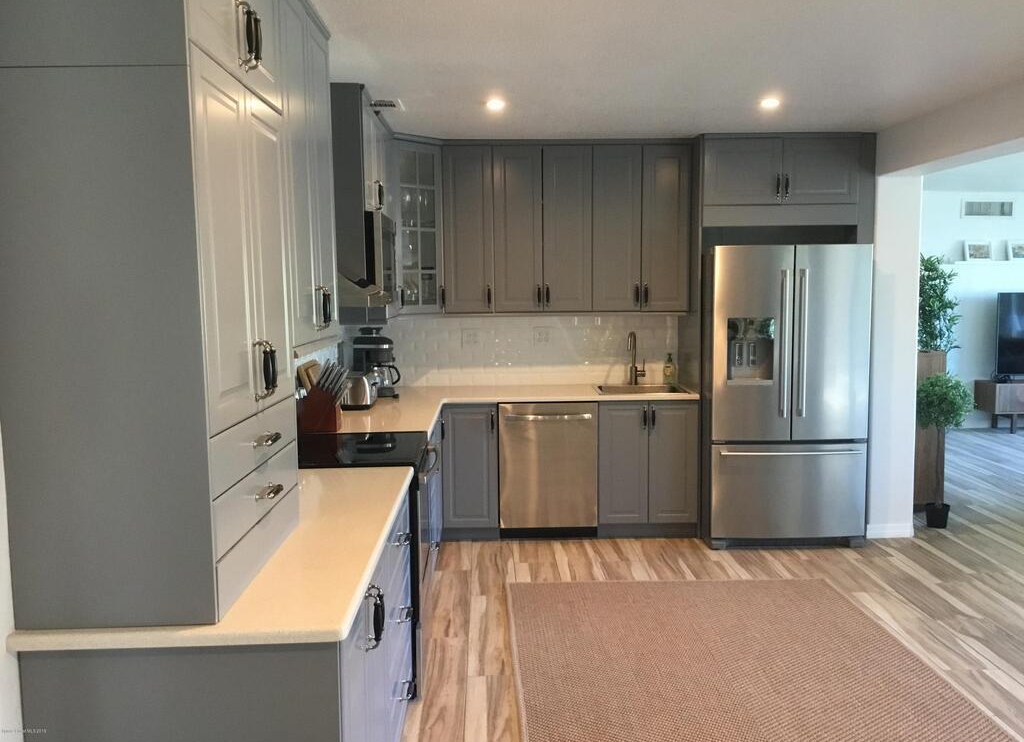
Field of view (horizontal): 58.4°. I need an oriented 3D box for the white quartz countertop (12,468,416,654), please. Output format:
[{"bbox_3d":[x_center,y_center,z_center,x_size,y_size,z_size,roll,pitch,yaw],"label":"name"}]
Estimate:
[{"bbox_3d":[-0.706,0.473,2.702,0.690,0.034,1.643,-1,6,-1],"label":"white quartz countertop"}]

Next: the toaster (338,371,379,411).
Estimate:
[{"bbox_3d":[-0.921,0.112,5.166,0.285,0.192,0.270,-1,6,-1],"label":"toaster"}]

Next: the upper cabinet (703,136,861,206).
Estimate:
[{"bbox_3d":[1.586,-1.209,5.706,0.915,0.390,0.620,-1,5,-1],"label":"upper cabinet"}]

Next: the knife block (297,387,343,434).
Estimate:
[{"bbox_3d":[-0.894,0.171,4.220,0.200,0.208,0.115,-1,5,-1],"label":"knife block"}]

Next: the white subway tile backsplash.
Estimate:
[{"bbox_3d":[0.018,-0.144,6.122,2.195,0.484,0.020,-1,6,-1],"label":"white subway tile backsplash"}]

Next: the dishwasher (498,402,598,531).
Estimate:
[{"bbox_3d":[0.218,0.572,5.856,0.600,0.821,0.605,-1,6,-1],"label":"dishwasher"}]

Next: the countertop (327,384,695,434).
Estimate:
[{"bbox_3d":[0.021,0.206,5.232,2.240,0.033,1.846,-1,6,-1],"label":"countertop"}]

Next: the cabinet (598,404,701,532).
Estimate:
[{"bbox_3d":[0.825,0.547,5.895,0.609,0.807,0.625,-1,6,-1],"label":"cabinet"}]

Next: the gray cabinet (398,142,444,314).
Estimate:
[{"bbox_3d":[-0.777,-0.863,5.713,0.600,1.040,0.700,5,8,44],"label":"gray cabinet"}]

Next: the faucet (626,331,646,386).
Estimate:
[{"bbox_3d":[0.799,-0.066,5.849,0.100,0.342,0.220,1,5,13],"label":"faucet"}]

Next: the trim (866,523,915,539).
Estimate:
[{"bbox_3d":[2.314,0.985,5.621,0.270,0.085,0.018,-1,5,-1],"label":"trim"}]

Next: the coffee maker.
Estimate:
[{"bbox_3d":[-0.817,-0.051,5.512,0.285,0.406,0.190,0,5,7],"label":"coffee maker"}]

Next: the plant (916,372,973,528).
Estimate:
[{"bbox_3d":[2.756,0.502,5.857,0.380,0.991,0.380,-1,5,-1],"label":"plant"}]

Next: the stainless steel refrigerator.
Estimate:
[{"bbox_3d":[1.615,0.132,5.688,0.912,1.786,0.840,-1,5,-1],"label":"stainless steel refrigerator"}]

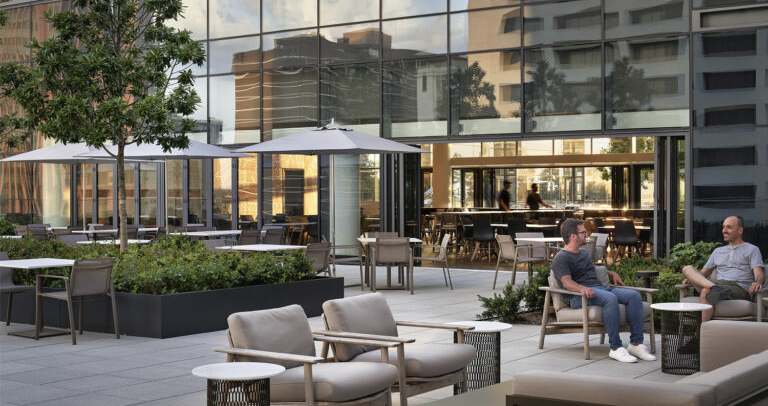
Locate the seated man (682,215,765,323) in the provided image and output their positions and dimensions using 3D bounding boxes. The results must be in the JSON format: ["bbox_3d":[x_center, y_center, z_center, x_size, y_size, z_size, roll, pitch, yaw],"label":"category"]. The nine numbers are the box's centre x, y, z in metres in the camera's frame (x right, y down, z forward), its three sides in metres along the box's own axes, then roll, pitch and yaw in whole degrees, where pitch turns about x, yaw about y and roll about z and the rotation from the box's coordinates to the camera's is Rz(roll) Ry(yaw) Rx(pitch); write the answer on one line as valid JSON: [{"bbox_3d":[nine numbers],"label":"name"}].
[{"bbox_3d":[3.350,0.781,10.450,0.720,1.280,0.880,0,0,37],"label":"seated man"}]

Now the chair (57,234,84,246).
[{"bbox_3d":[-4.770,0.931,17.000,0.620,0.840,0.580,0,1,37],"label":"chair"}]

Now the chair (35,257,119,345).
[{"bbox_3d":[-3.150,0.986,10.980,0.630,0.840,0.580,0,1,36],"label":"chair"}]

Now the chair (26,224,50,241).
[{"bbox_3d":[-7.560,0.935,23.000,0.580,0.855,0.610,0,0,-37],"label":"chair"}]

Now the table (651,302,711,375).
[{"bbox_3d":[2.513,1.146,9.000,0.515,0.540,0.515,0,1,35],"label":"table"}]

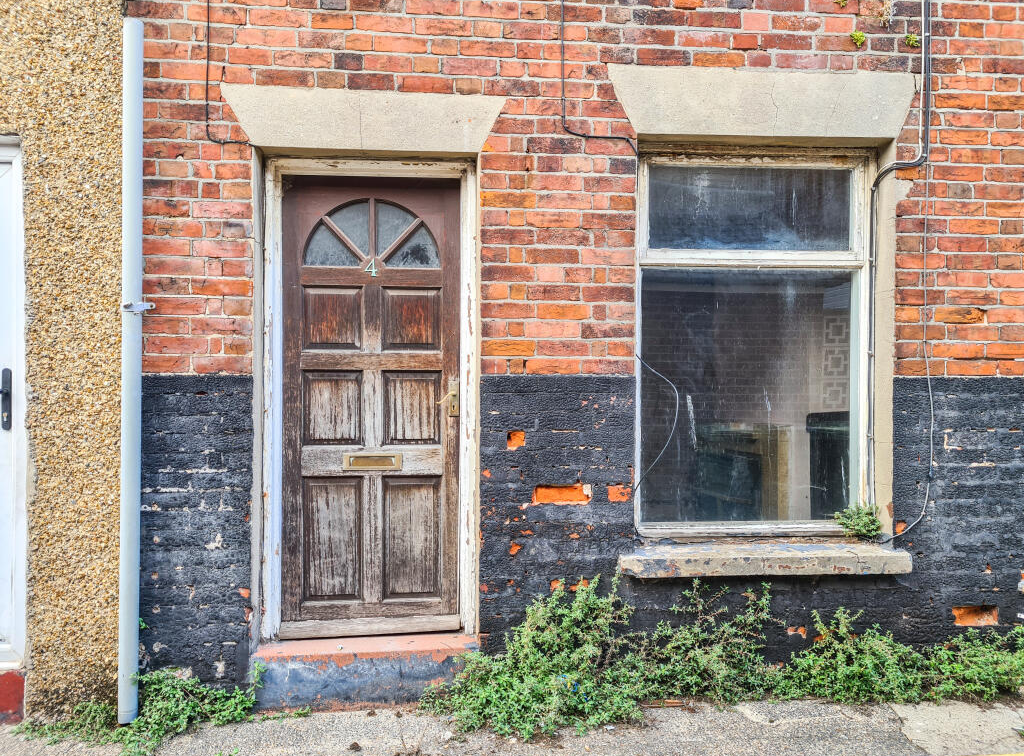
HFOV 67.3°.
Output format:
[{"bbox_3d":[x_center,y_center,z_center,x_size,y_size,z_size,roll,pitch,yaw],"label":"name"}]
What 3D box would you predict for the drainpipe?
[{"bbox_3d":[-1.466,-0.024,2.963,0.070,2.710,0.070,0,0,-5],"label":"drainpipe"}]

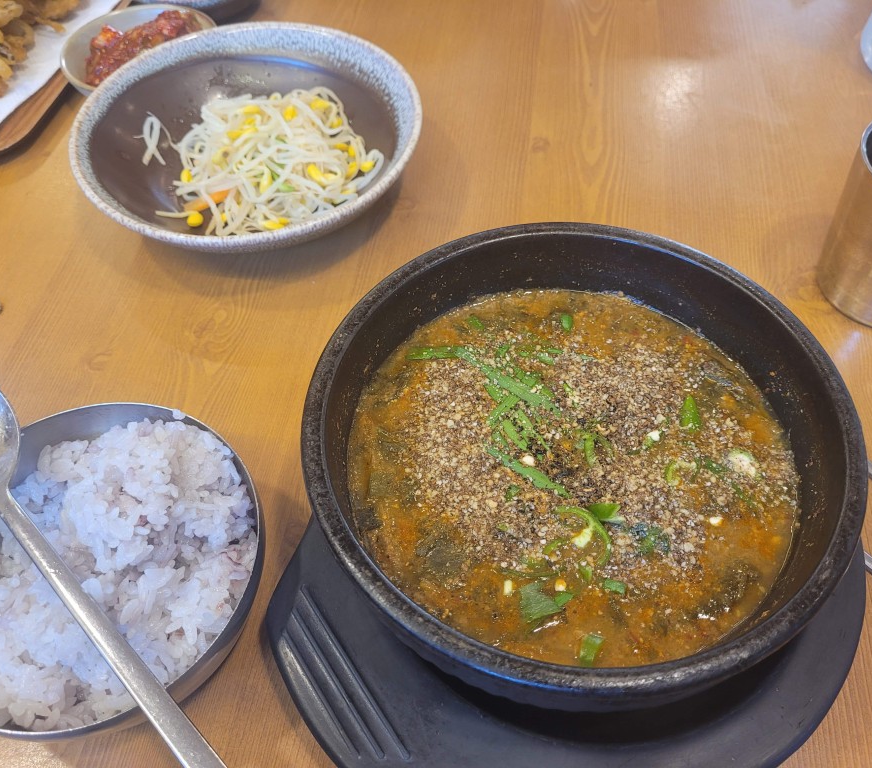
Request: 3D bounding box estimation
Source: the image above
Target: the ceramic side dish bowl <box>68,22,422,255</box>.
[{"bbox_3d":[-0.087,-0.110,0.377,0.164,0.050,0.164,0,54,0],"label":"ceramic side dish bowl"}]

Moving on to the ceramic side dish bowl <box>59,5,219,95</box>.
[{"bbox_3d":[-0.160,-0.174,0.430,0.084,0.035,0.084,0,54,0],"label":"ceramic side dish bowl"}]

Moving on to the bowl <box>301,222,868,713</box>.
[{"bbox_3d":[0.043,0.027,0.260,0.166,0.070,0.166,0,54,0],"label":"bowl"}]

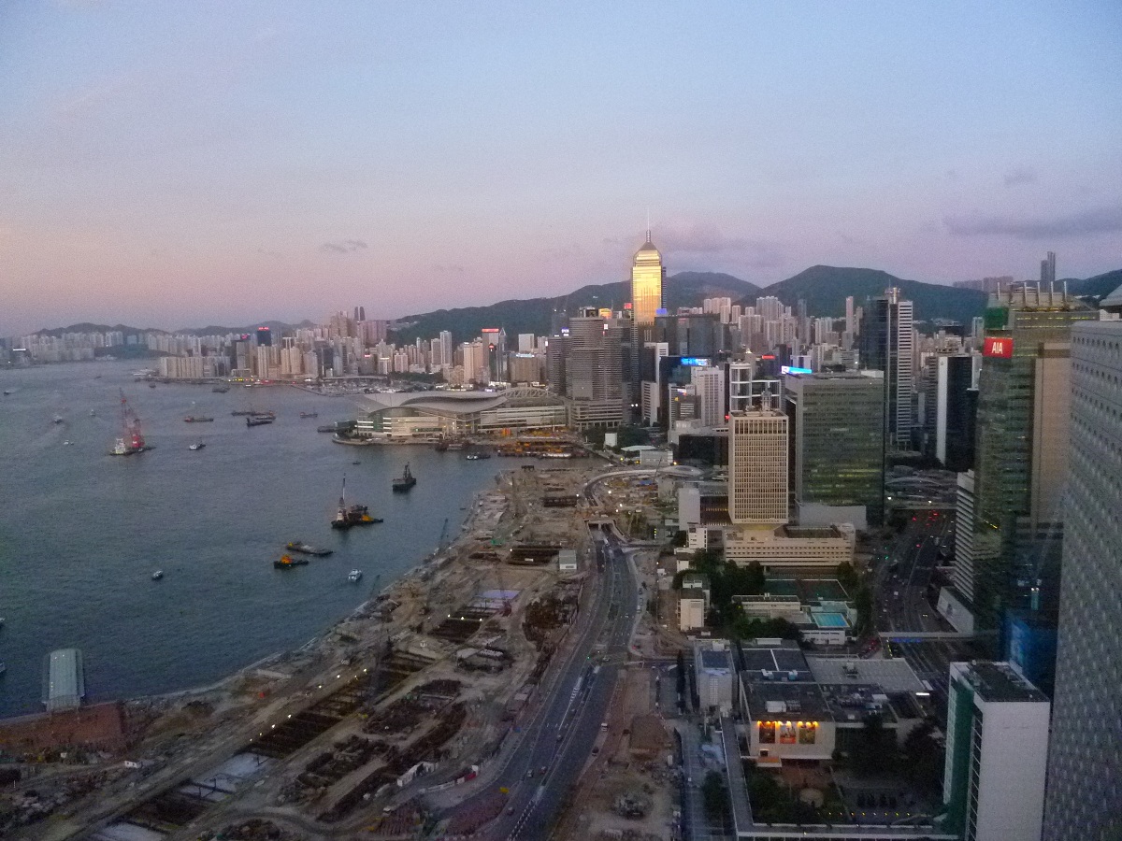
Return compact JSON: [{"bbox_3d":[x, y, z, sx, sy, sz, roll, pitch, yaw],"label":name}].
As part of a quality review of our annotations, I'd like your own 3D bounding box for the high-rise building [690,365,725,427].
[{"bbox_3d":[200.670,-10.810,1232.030,38.500,120.800,36.000,-1,6,4],"label":"high-rise building"}]

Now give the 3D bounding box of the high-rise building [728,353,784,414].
[{"bbox_3d":[205.650,7.670,964.030,53.500,137.000,42.000,-1,6,6],"label":"high-rise building"}]

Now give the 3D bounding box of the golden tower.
[{"bbox_3d":[158.910,-160.410,1640.240,59.200,339.000,58.000,-1,6,6],"label":"golden tower"}]

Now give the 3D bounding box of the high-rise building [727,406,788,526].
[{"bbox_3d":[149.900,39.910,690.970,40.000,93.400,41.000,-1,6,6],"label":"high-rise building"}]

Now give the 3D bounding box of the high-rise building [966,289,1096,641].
[{"bbox_3d":[272.630,21.830,525.820,45.300,193.200,46.000,-1,6,6],"label":"high-rise building"}]

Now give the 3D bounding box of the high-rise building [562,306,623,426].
[{"bbox_3d":[59.240,-82.650,1591.120,102.600,198.000,70.000,-1,6,4],"label":"high-rise building"}]

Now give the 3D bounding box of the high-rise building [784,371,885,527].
[{"bbox_3d":[244.730,23.660,821.890,72.600,131.900,78.000,-1,6,6],"label":"high-rise building"}]

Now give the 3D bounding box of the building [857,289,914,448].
[{"bbox_3d":[436.120,-60.170,1220.120,60.800,211.900,45.000,-1,6,6],"label":"building"}]

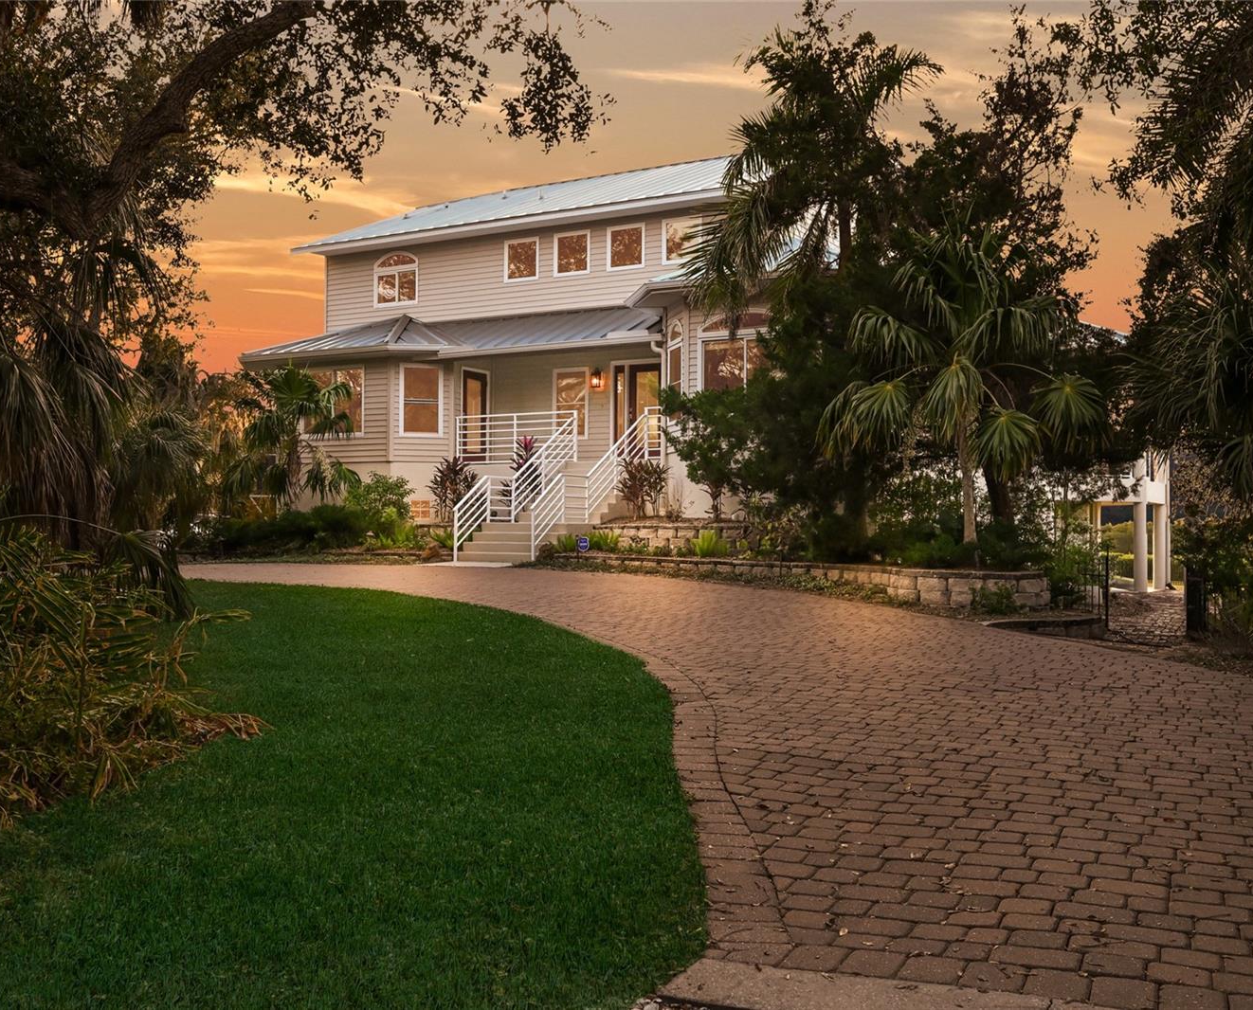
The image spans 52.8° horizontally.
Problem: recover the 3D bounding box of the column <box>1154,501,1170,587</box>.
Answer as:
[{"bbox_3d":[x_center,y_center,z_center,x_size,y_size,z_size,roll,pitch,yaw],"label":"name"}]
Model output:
[{"bbox_3d":[16.065,1.264,38.000,0.390,2.530,0.390,0,-1,0],"label":"column"}]

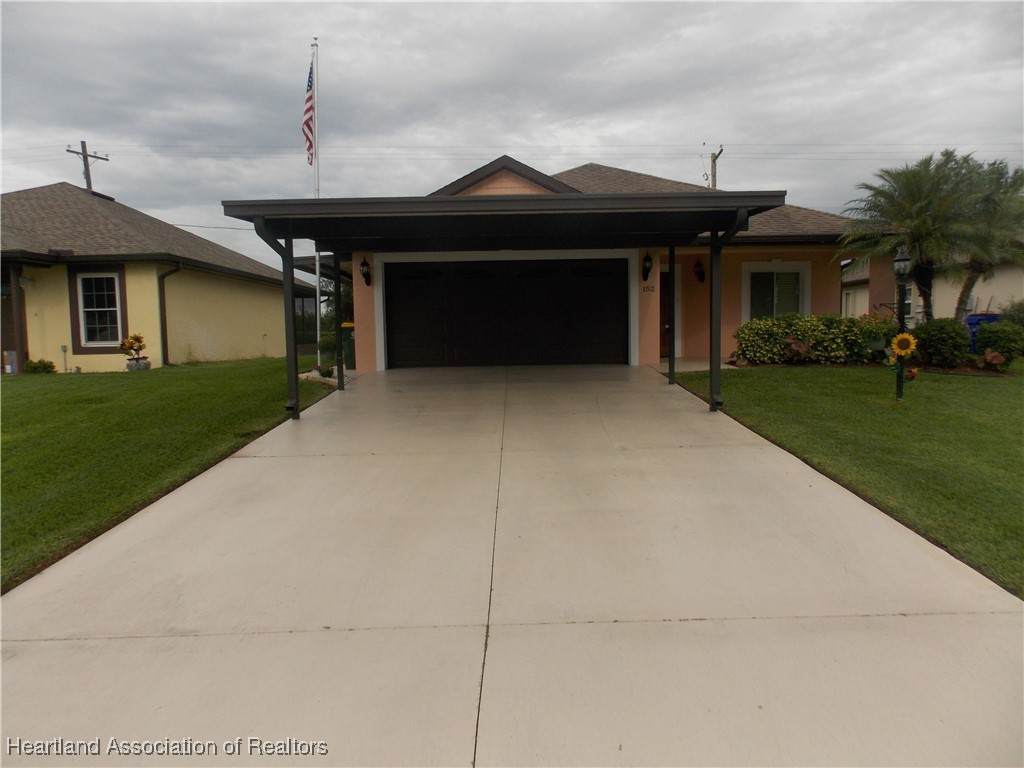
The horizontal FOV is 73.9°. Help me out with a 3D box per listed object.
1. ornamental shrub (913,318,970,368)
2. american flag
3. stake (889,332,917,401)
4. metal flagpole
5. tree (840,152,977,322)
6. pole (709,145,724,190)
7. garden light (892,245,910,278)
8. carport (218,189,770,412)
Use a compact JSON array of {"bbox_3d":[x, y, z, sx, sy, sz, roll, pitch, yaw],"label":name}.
[{"bbox_3d":[8.175,-0.771,12.950,1.000,0.950,1.000,-1,4,0],"label":"ornamental shrub"},{"bbox_3d":[-3.820,-5.108,12.848,0.260,2.022,0.220,-2,4,-11],"label":"american flag"},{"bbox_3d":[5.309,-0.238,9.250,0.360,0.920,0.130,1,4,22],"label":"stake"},{"bbox_3d":[-3.693,-3.401,12.936,0.100,6.253,0.100,0,3,0],"label":"metal flagpole"},{"bbox_3d":[8.159,-2.592,14.004,2.550,4.227,2.550,-1,4,0],"label":"tree"},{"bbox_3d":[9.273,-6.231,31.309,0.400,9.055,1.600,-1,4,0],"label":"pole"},{"bbox_3d":[5.311,-1.655,9.270,0.215,0.440,0.215,-1,4,0],"label":"garden light"},{"bbox_3d":[-0.090,-1.129,10.419,6.650,2.835,4.950,-1,4,0],"label":"carport"}]

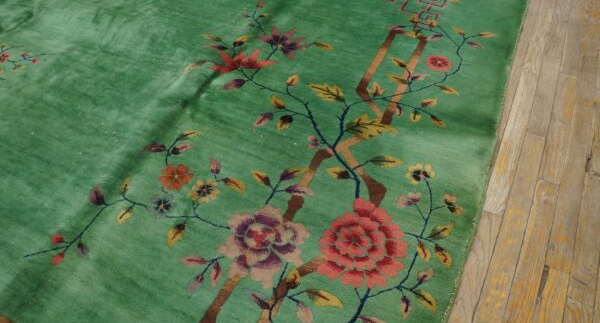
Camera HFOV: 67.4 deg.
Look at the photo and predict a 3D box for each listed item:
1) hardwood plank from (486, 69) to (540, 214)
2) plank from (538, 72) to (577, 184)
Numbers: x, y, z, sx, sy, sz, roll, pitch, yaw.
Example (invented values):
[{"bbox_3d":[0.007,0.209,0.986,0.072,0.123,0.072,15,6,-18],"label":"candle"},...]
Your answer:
[{"bbox_3d":[0.706,-0.088,1.485,0.058,0.020,0.718,17,50,21],"label":"hardwood plank"},{"bbox_3d":[0.862,-0.120,1.499,0.058,0.020,0.562,17,50,22],"label":"plank"}]

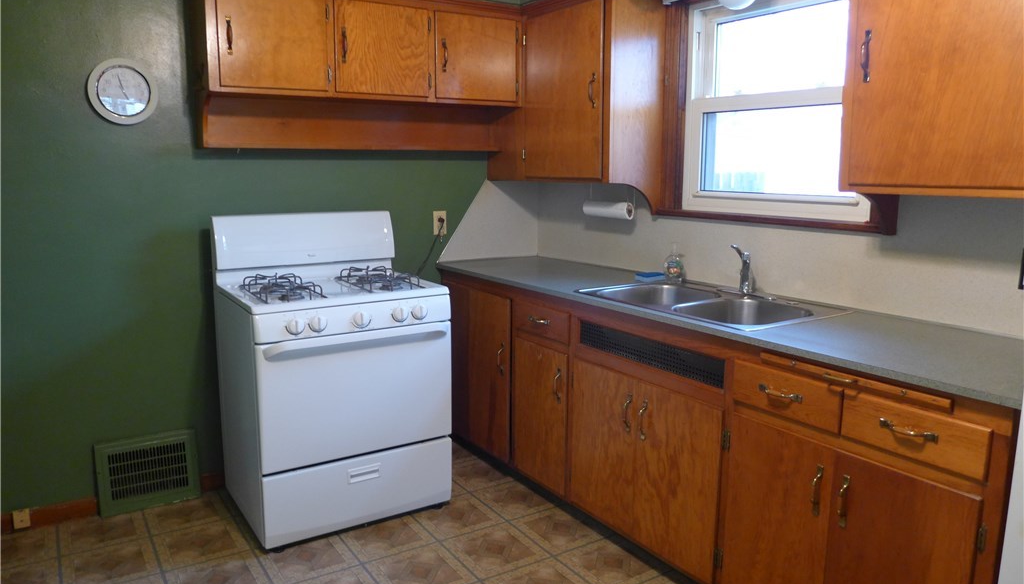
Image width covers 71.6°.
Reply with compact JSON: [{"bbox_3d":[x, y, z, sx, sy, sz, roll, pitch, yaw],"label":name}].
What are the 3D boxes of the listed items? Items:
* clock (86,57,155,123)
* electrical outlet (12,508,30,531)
[{"bbox_3d":[-1.463,-0.752,2.667,0.237,0.237,0.041,-5,11,-33],"label":"clock"},{"bbox_3d":[-1.855,0.864,2.689,0.053,0.075,0.025,-5,11,-33],"label":"electrical outlet"}]

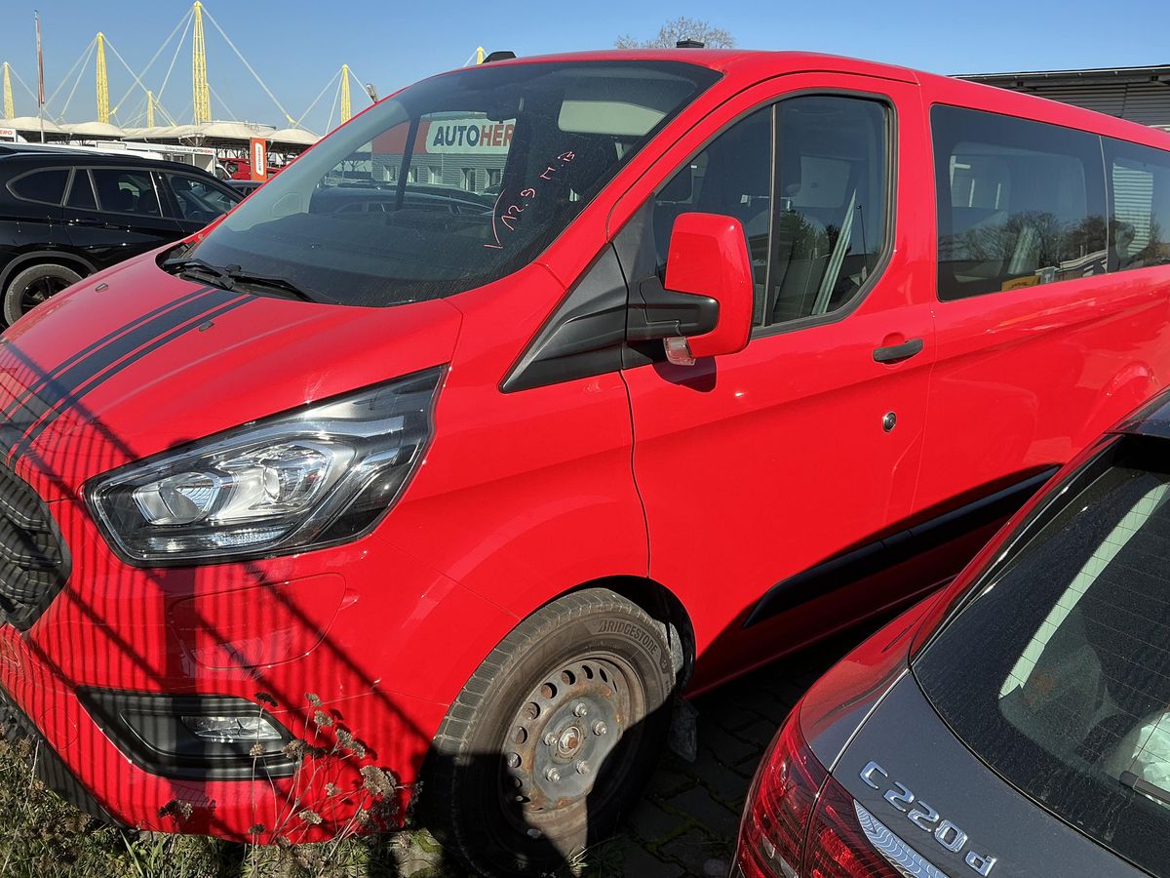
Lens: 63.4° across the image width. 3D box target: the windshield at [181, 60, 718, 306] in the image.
[{"bbox_3d":[-0.471,-0.733,2.602,1.520,0.130,1.126,18,58,45],"label":"windshield"}]

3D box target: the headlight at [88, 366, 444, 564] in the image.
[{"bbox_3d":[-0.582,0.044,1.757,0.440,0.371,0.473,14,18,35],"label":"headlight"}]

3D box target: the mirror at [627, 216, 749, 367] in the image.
[{"bbox_3d":[0.204,-0.303,1.923,0.170,0.305,0.235,-10,20,-41],"label":"mirror"}]

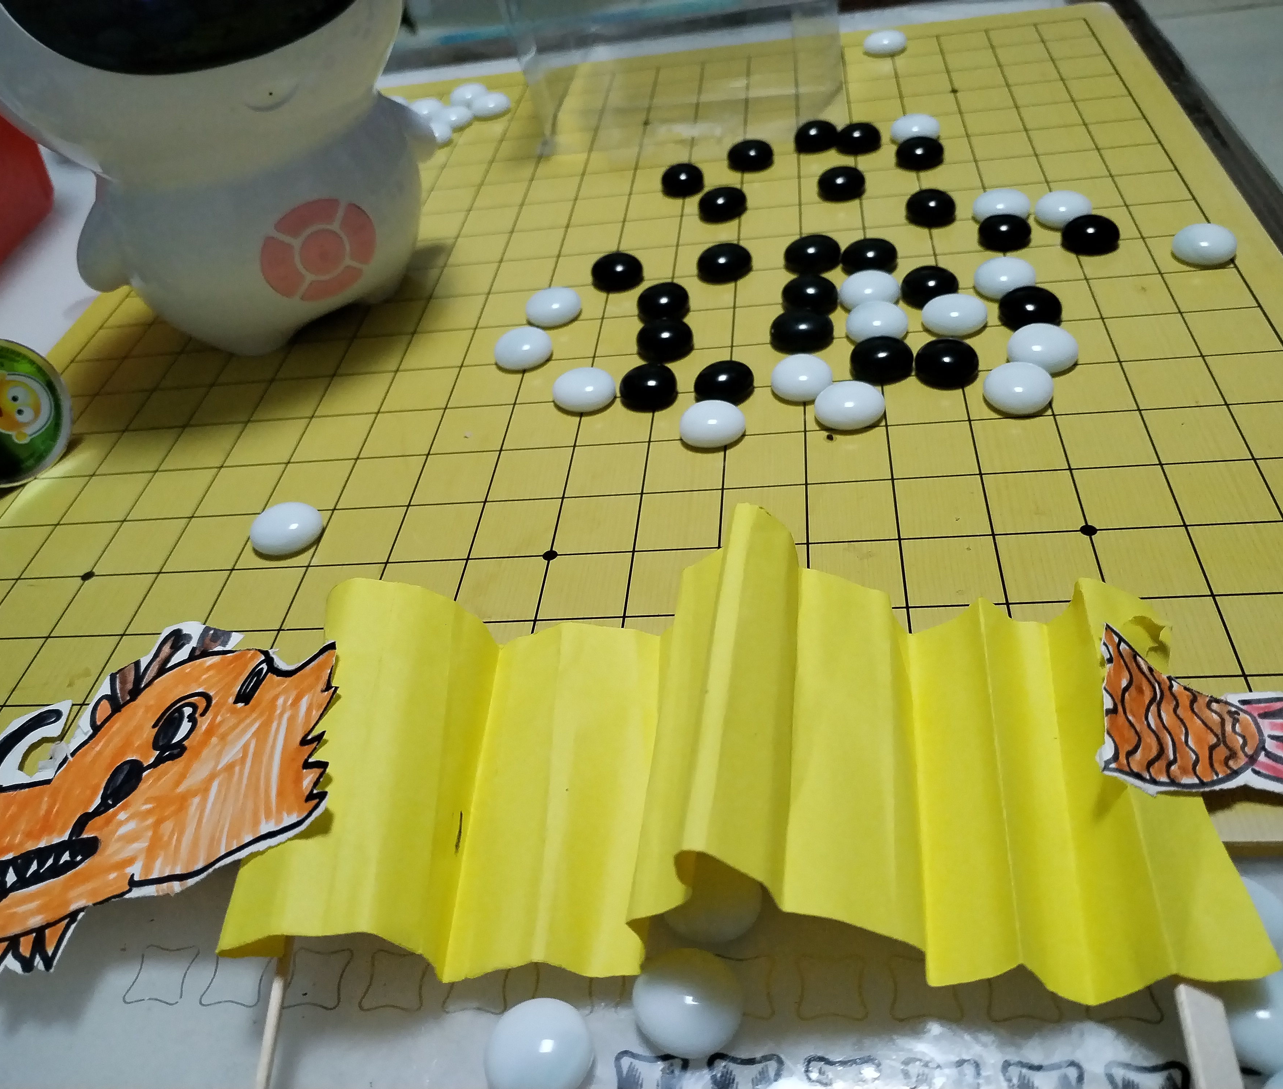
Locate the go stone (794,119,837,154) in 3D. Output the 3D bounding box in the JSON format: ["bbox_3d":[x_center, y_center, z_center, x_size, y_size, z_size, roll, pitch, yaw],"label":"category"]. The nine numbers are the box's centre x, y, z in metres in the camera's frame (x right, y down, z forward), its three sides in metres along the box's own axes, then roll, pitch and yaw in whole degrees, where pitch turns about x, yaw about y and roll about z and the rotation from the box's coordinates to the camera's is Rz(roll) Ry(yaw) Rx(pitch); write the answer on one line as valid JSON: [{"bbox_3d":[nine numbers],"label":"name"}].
[{"bbox_3d":[0.075,-0.174,0.465,0.020,0.010,0.020,-3,43,10],"label":"go stone"}]

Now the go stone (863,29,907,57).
[{"bbox_3d":[0.117,-0.242,0.525,0.020,0.009,0.020,-3,43,10],"label":"go stone"}]

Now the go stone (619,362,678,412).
[{"bbox_3d":[0.002,-0.049,0.338,0.019,0.011,0.019,-3,43,9],"label":"go stone"}]

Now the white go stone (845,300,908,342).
[{"bbox_3d":[0.075,-0.071,0.347,0.020,0.009,0.020,-3,43,10],"label":"white go stone"}]

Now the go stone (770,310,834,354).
[{"bbox_3d":[0.051,-0.068,0.348,0.020,0.011,0.020,-3,43,9],"label":"go stone"}]

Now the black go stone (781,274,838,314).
[{"bbox_3d":[0.057,-0.085,0.372,0.020,0.010,0.020,-3,43,10],"label":"black go stone"}]

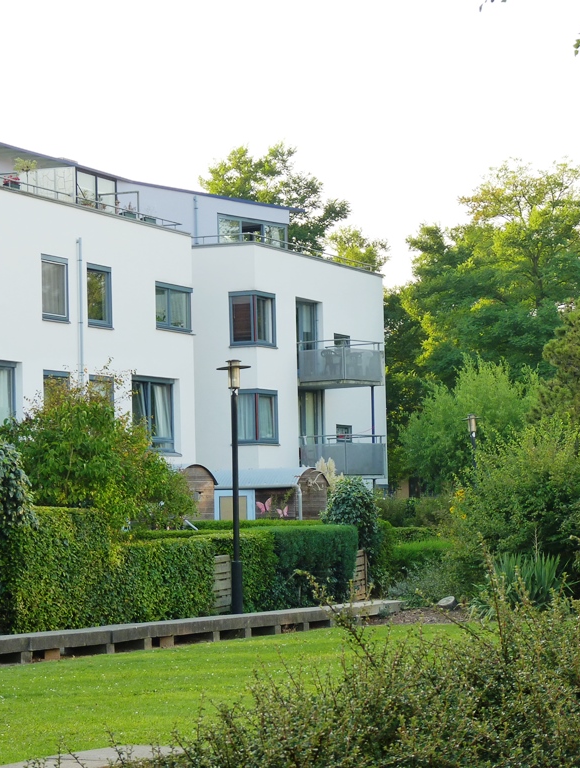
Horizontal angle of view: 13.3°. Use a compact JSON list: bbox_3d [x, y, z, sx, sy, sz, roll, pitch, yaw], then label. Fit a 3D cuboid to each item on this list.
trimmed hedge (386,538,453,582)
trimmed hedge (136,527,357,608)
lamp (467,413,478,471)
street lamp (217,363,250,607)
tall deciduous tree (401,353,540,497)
[{"bbox_3d":[2.400,3.391,45.994,1.300,0.850,1.200,-1,-3,0],"label":"trimmed hedge"},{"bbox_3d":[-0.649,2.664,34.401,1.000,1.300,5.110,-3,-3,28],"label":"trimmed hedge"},{"bbox_3d":[3.938,2.385,52.942,0.450,3.470,0.450,-1,-3,0],"label":"lamp"},{"bbox_3d":[-0.704,1.453,32.290,0.450,3.510,0.450,-1,-3,0],"label":"street lamp"},{"bbox_3d":[4.520,1.932,61.962,3.700,5.230,3.600,-1,-3,0],"label":"tall deciduous tree"}]

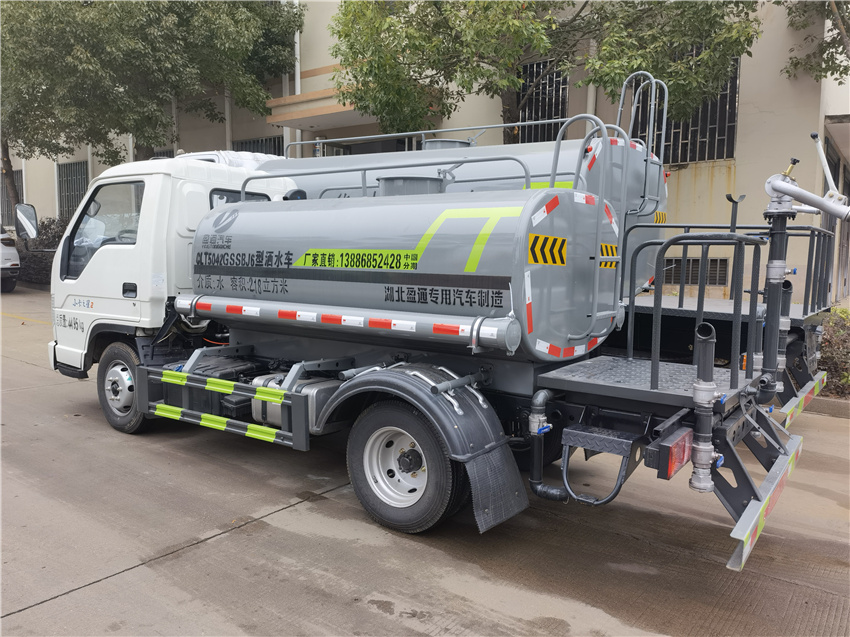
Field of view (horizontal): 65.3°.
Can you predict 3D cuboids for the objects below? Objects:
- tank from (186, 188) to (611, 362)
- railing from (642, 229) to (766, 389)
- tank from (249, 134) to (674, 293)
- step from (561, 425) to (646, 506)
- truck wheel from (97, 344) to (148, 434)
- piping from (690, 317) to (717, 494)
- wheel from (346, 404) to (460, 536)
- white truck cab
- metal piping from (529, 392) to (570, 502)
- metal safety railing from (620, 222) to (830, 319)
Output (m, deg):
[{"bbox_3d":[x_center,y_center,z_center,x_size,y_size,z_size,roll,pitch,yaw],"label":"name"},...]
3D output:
[{"bbox_3d":[-0.131,-0.319,4.299,2.468,0.908,1.469,5,6,35],"label":"tank"},{"bbox_3d":[1.417,-0.043,3.218,0.367,0.714,0.898,5,6,35],"label":"railing"},{"bbox_3d":[0.196,-1.024,6.840,4.009,1.295,1.907,7,7,37],"label":"tank"},{"bbox_3d":[0.804,0.664,2.976,0.326,0.326,0.173,5,6,35],"label":"step"},{"bbox_3d":[-2.210,0.513,5.017,0.685,0.685,0.194,5,6,35],"label":"truck wheel"},{"bbox_3d":[1.143,0.362,2.703,0.112,0.704,0.117,5,6,35],"label":"piping"},{"bbox_3d":[-0.092,0.756,3.455,0.685,0.685,0.194,5,6,35],"label":"wheel"},{"bbox_3d":[-2.016,-0.400,5.643,1.734,1.683,1.632,5,6,35],"label":"white truck cab"},{"bbox_3d":[0.609,0.609,3.206,0.214,0.541,0.133,5,6,35],"label":"metal piping"},{"bbox_3d":[2.401,-0.402,5.250,1.306,0.612,1.469,7,7,37],"label":"metal safety railing"}]

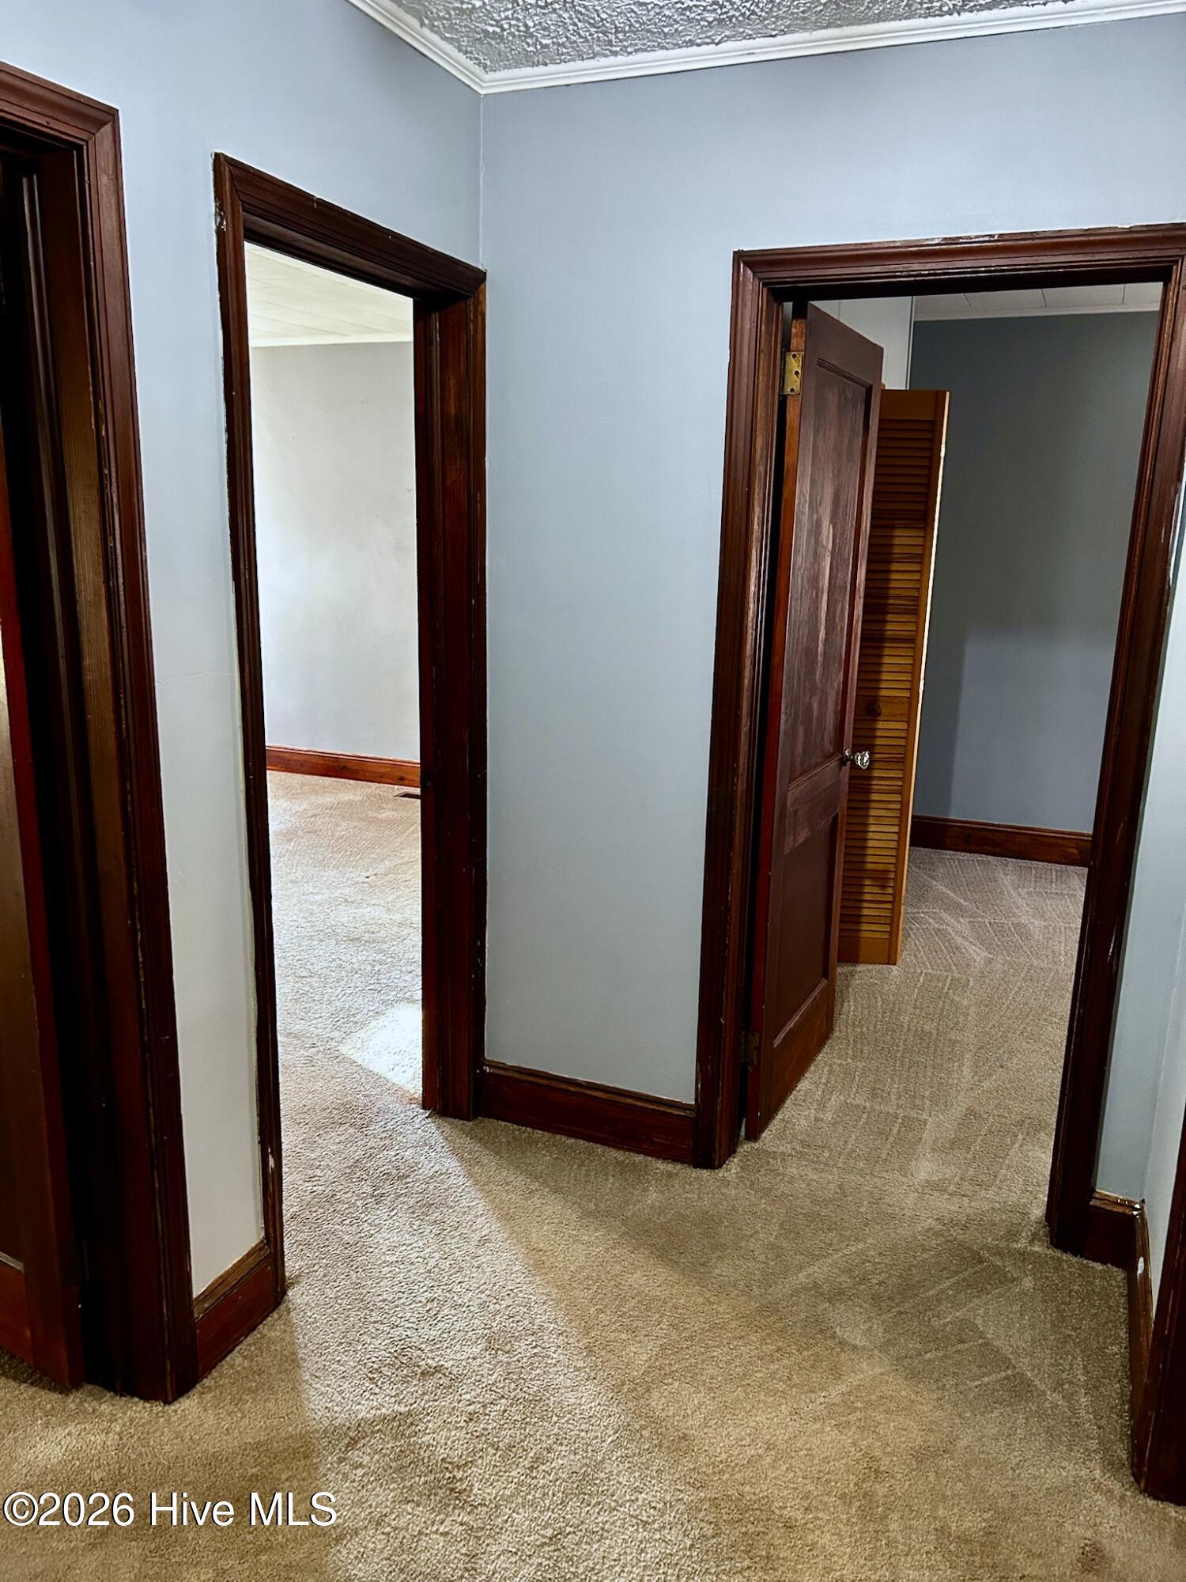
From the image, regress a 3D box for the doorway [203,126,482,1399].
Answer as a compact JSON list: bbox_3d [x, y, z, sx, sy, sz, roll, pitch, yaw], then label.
[{"bbox_3d":[-0.521,-0.082,2.548,0.181,2.095,0.903,6,14,21],"label":"doorway"}]

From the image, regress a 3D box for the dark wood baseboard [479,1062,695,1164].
[{"bbox_3d":[-0.015,0.809,3.027,0.589,0.165,0.023,6,14,21],"label":"dark wood baseboard"}]

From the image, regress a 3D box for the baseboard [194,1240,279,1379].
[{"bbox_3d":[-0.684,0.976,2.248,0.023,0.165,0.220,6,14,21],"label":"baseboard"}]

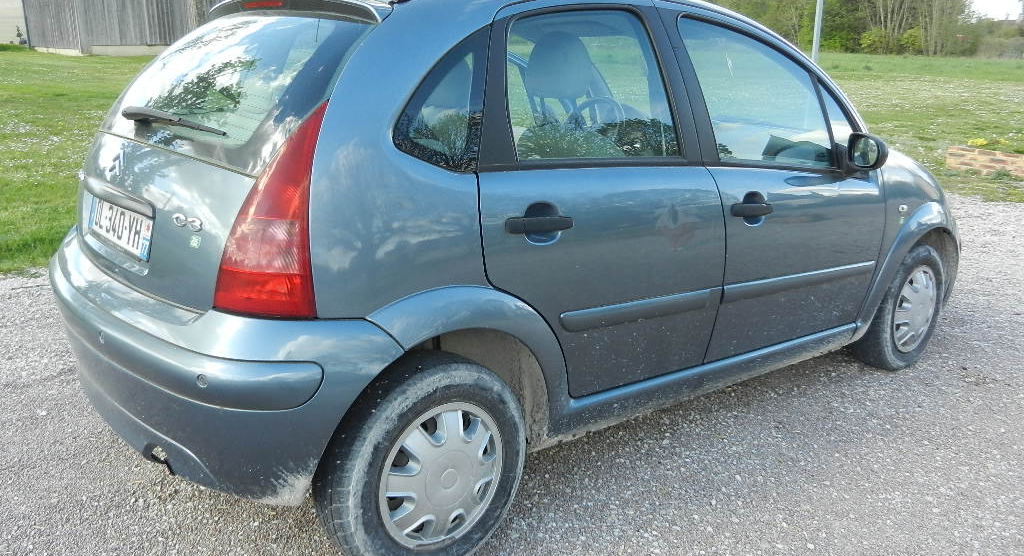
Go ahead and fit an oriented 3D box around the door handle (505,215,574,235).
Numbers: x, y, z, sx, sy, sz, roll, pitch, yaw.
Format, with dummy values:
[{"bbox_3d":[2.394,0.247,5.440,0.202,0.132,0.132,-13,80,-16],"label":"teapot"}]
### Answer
[{"bbox_3d":[0.082,-0.137,2.210,0.228,0.050,0.055,-5,9,-39],"label":"door handle"}]

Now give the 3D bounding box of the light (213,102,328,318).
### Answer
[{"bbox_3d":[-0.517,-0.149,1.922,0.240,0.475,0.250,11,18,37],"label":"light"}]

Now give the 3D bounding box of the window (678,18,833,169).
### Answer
[{"bbox_3d":[0.860,-0.615,2.928,0.780,0.510,0.060,-7,-2,-38],"label":"window"}]

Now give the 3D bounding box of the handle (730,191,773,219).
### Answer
[{"bbox_3d":[0.788,-0.237,2.796,0.222,0.080,0.060,-6,10,-39],"label":"handle"}]

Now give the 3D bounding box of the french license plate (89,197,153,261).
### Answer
[{"bbox_3d":[-1.062,-0.142,2.322,0.015,0.110,0.520,-2,12,-40],"label":"french license plate"}]

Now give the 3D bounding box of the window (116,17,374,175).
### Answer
[{"bbox_3d":[-0.860,-0.538,2.396,1.180,0.150,0.530,16,65,49],"label":"window"}]

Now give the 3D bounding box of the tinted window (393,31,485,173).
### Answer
[{"bbox_3d":[-0.152,-0.431,2.102,0.350,0.385,0.060,-11,0,-34],"label":"tinted window"}]

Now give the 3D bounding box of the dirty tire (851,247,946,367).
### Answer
[{"bbox_3d":[1.681,0.112,3.751,0.580,0.580,0.180,-11,18,-38],"label":"dirty tire"}]

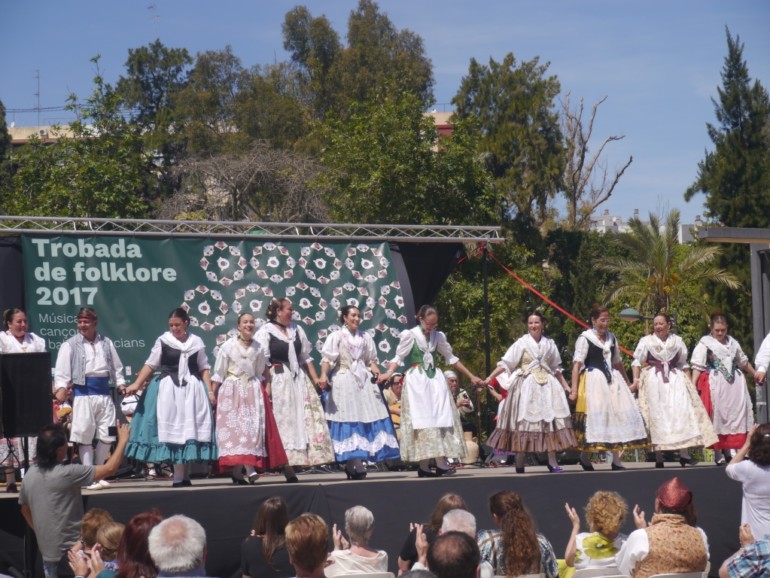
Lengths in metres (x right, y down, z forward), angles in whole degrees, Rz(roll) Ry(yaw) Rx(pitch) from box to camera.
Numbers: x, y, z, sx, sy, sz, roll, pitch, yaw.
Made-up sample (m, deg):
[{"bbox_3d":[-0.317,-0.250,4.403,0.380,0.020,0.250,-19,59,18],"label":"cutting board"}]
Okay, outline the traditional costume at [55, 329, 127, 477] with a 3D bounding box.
[{"bbox_3d":[-2.684,1.031,16.974,0.589,1.308,0.368,0,-4,-14],"label":"traditional costume"}]

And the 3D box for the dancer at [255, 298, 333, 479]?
[{"bbox_3d":[-0.870,0.970,17.768,0.722,1.740,0.570,0,-4,-27],"label":"dancer"}]

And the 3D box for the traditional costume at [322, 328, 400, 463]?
[{"bbox_3d":[-0.236,1.025,17.982,0.741,1.289,0.607,0,-4,-21],"label":"traditional costume"}]

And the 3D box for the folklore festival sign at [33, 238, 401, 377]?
[{"bbox_3d":[-2.180,0.277,24.100,5.000,1.820,0.150,0,-4,-25],"label":"folklore festival sign"}]

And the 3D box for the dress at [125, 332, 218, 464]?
[{"bbox_3d":[-1.981,1.016,17.345,0.846,1.213,0.720,0,-3,-26],"label":"dress"}]

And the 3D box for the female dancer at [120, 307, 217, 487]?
[{"bbox_3d":[-1.964,0.989,17.118,0.817,1.639,0.662,0,-4,-20],"label":"female dancer"}]

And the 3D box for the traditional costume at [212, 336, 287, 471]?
[{"bbox_3d":[-1.269,1.094,17.633,0.695,1.280,0.660,-1,-2,-12],"label":"traditional costume"}]

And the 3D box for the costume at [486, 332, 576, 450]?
[{"bbox_3d":[1.477,1.048,18.838,0.836,1.220,0.662,0,-4,-15],"label":"costume"}]

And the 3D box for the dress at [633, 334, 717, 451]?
[{"bbox_3d":[3.035,1.076,19.530,0.872,1.231,0.680,-1,-2,-6],"label":"dress"}]

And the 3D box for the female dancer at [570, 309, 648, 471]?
[{"bbox_3d":[2.296,1.012,19.202,0.757,1.688,0.660,0,-2,-16],"label":"female dancer"}]

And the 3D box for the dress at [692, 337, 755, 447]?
[{"bbox_3d":[3.593,1.096,19.896,0.646,1.224,0.552,0,-4,-18],"label":"dress"}]

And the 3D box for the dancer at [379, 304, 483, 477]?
[{"bbox_3d":[0.447,0.998,18.382,0.992,1.675,0.660,-1,-2,-13],"label":"dancer"}]

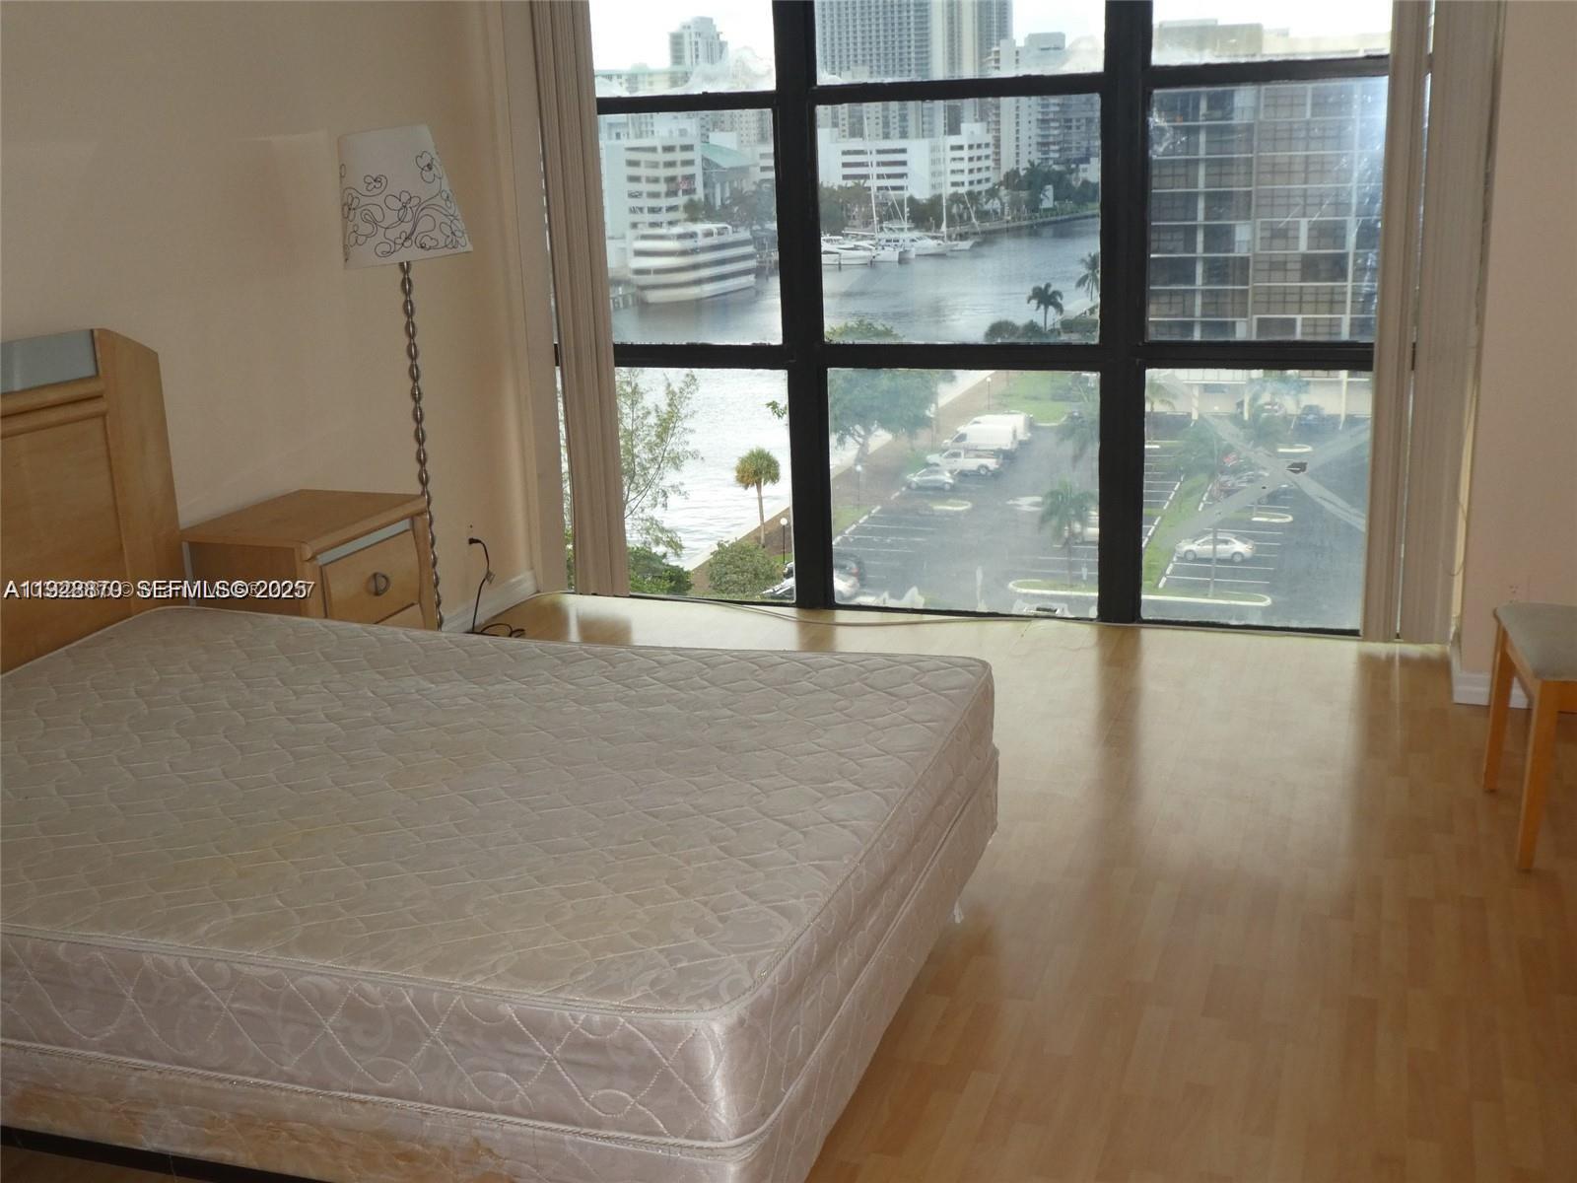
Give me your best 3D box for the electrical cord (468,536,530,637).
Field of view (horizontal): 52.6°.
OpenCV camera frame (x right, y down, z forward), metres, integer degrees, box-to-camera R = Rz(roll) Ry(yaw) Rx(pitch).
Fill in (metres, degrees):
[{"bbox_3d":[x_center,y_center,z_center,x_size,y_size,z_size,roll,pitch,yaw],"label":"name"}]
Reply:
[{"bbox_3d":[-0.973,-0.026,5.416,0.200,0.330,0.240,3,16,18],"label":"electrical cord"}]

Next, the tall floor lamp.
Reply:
[{"bbox_3d":[-1.043,-0.475,4.548,0.350,1.650,0.350,3,16,18],"label":"tall floor lamp"}]

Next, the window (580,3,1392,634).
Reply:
[{"bbox_3d":[0.528,-1.023,5.149,2.900,2.270,0.110,3,16,18],"label":"window"}]

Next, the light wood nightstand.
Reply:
[{"bbox_3d":[-1.246,0.127,4.238,0.430,0.670,0.570,3,16,18],"label":"light wood nightstand"}]

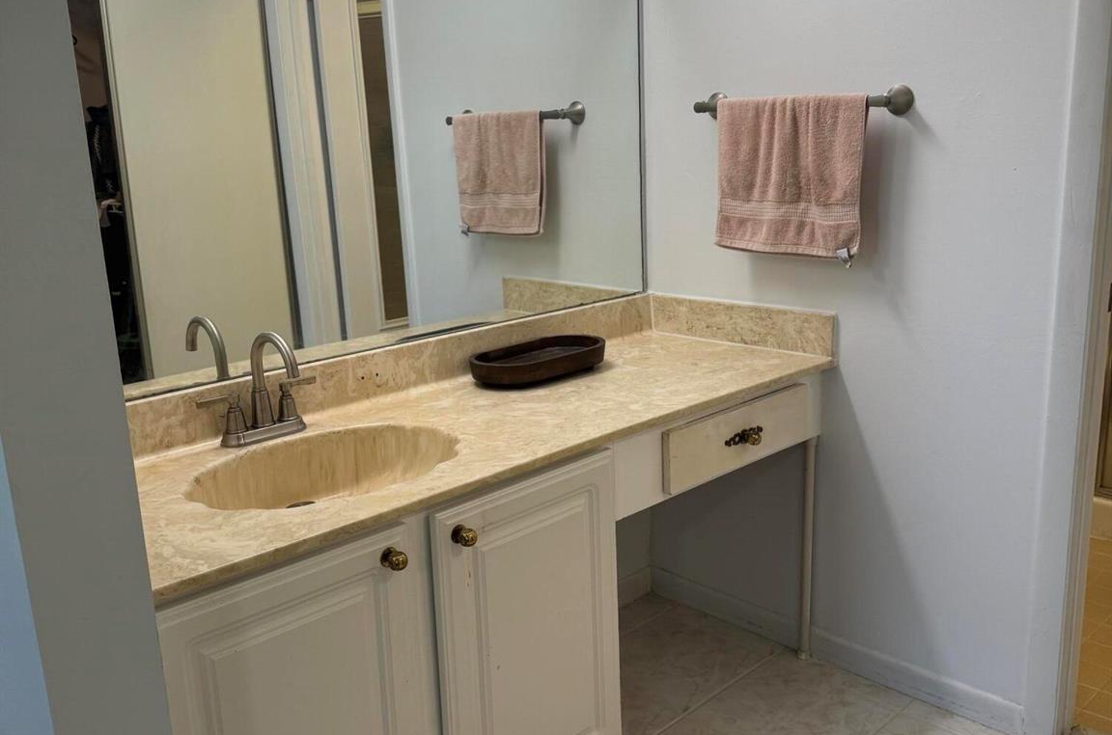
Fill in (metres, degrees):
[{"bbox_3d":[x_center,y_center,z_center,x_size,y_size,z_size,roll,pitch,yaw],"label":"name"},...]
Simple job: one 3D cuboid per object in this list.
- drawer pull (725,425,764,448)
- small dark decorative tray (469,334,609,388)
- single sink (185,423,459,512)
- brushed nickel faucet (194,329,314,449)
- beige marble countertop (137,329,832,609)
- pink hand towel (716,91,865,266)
[{"bbox_3d":[0.407,0.148,2.138,0.128,0.033,0.037,-15,19,-41],"label":"drawer pull"},{"bbox_3d":[-0.040,-0.012,2.285,0.328,0.057,0.183,-15,18,-42],"label":"small dark decorative tray"},{"bbox_3d":[-0.385,0.222,1.767,0.475,0.126,0.360,-15,18,-42],"label":"single sink"},{"bbox_3d":[-0.508,0.040,1.848,0.238,0.196,0.174,-15,19,-41],"label":"brushed nickel faucet"},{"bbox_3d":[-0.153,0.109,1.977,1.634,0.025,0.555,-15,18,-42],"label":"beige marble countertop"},{"bbox_3d":[0.505,-0.420,2.241,0.053,0.341,0.383,-15,19,-41],"label":"pink hand towel"}]

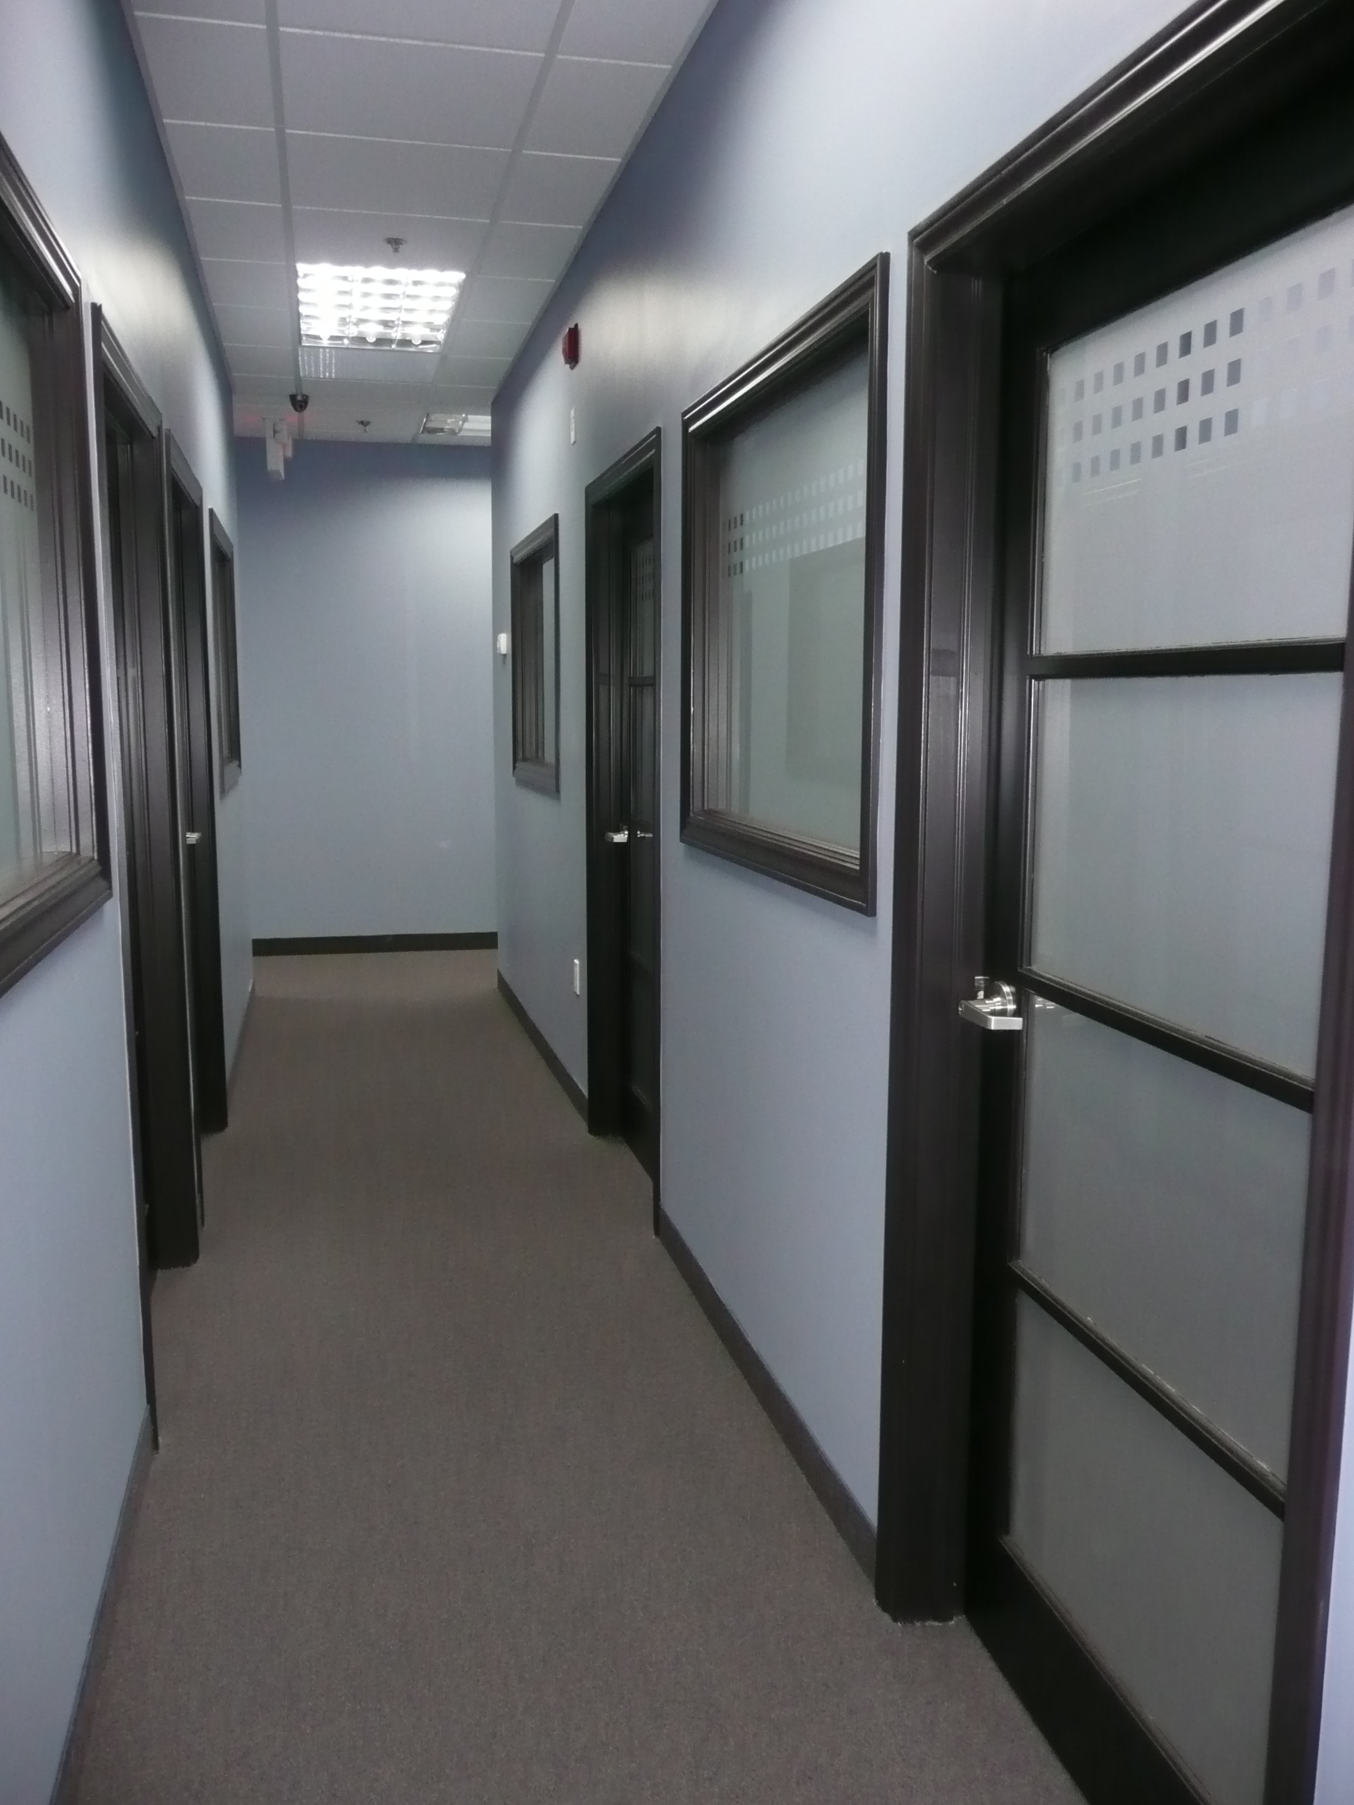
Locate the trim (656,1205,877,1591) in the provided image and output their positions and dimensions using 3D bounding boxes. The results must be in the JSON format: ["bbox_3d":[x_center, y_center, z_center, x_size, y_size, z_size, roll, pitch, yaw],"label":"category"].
[{"bbox_3d":[0.141,0.972,3.150,0.015,0.107,1.595,-2,8,-13],"label":"trim"}]

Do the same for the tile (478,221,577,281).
[{"bbox_3d":[-0.491,-2.157,4.841,0.275,0.020,0.592,-2,8,-13],"label":"tile"}]

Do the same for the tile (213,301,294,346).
[{"bbox_3d":[-1.659,-2.274,5.745,0.294,0.020,0.591,-2,8,-13],"label":"tile"}]

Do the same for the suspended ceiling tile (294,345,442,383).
[{"bbox_3d":[-1.355,-2.385,6.481,0.595,0.020,0.592,-2,8,-13],"label":"suspended ceiling tile"}]

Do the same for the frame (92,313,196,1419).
[{"bbox_3d":[-1.221,-0.050,3.213,0.150,2.157,1.005,-2,8,-13],"label":"frame"}]

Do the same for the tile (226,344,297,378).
[{"bbox_3d":[-1.804,-2.371,6.375,0.284,0.020,0.592,-2,8,-13],"label":"tile"}]

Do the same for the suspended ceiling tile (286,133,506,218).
[{"bbox_3d":[-0.791,-2.045,4.116,0.596,0.020,0.591,-2,8,-13],"label":"suspended ceiling tile"}]

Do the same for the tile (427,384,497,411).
[{"bbox_3d":[-1.049,-2.479,7.167,0.275,0.020,0.592,-2,8,-13],"label":"tile"}]

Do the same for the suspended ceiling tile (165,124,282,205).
[{"bbox_3d":[-1.246,-2.049,4.048,0.284,0.020,0.592,-2,8,-13],"label":"suspended ceiling tile"}]

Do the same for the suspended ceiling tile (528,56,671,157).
[{"bbox_3d":[-0.206,-1.978,3.643,0.290,0.020,0.591,-2,8,-13],"label":"suspended ceiling tile"}]

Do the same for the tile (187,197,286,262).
[{"bbox_3d":[-1.379,-2.112,4.588,0.294,0.020,0.591,-2,8,-13],"label":"tile"}]

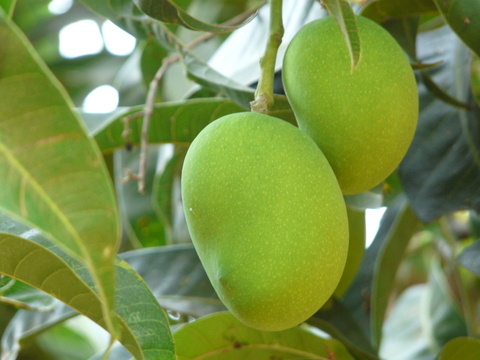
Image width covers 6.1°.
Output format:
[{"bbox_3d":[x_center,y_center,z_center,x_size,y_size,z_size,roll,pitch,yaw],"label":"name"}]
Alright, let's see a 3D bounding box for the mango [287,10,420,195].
[{"bbox_3d":[0.058,-0.041,2.350,0.068,0.096,0.066,-13,-7,0],"label":"mango"}]

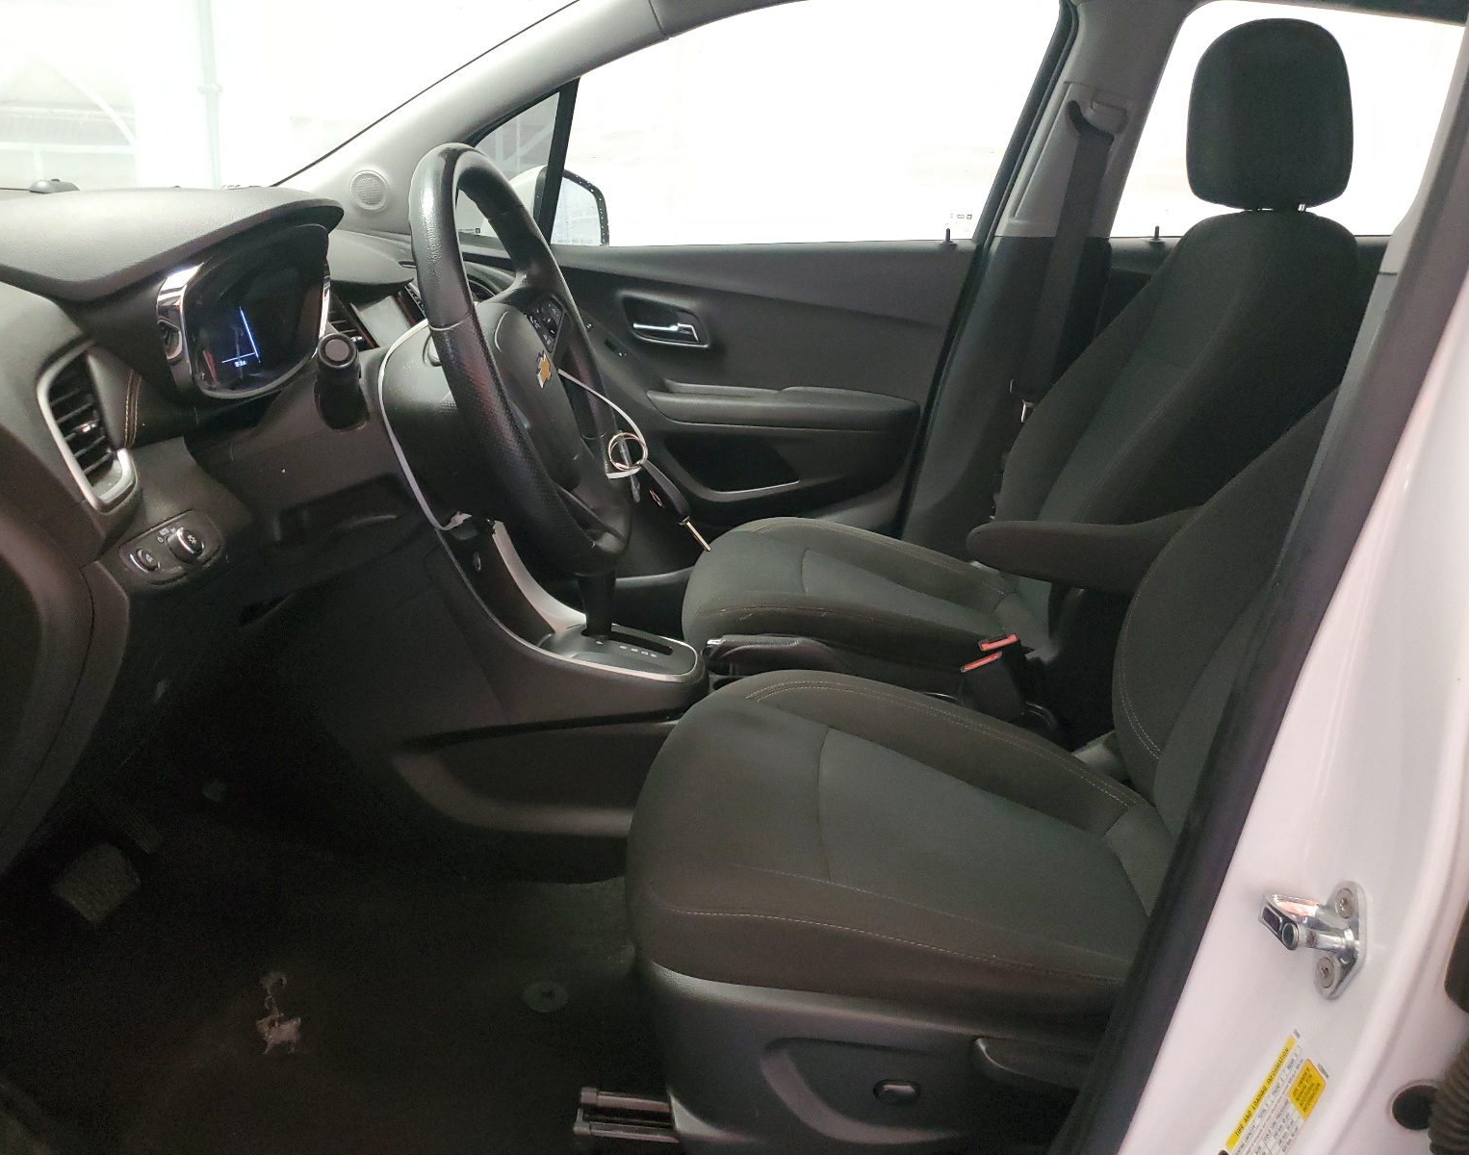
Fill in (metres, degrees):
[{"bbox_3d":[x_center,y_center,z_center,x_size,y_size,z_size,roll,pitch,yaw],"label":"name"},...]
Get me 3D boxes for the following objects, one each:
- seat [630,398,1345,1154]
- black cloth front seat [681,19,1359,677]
[{"bbox_3d":[0.344,-0.046,0.971,0.860,1.050,0.540,4,15,4],"label":"seat"},{"bbox_3d":[0.368,-0.239,1.655,0.860,1.050,0.540,4,15,4],"label":"black cloth front seat"}]

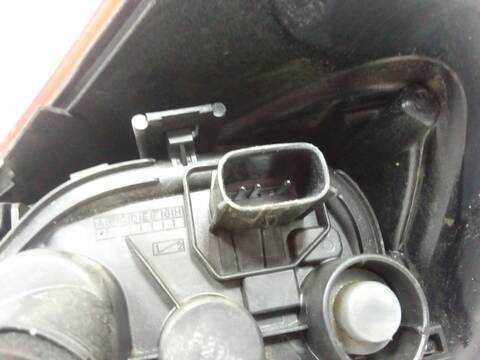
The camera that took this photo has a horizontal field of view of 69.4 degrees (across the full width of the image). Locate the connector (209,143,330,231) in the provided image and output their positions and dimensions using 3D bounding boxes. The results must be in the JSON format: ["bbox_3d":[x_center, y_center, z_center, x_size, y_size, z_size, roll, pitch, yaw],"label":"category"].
[{"bbox_3d":[0.007,0.003,0.103,0.030,0.023,0.016,-6,71,-12],"label":"connector"}]

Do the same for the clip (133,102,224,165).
[{"bbox_3d":[-0.018,-0.013,0.105,0.026,0.016,0.012,-6,71,-12],"label":"clip"}]

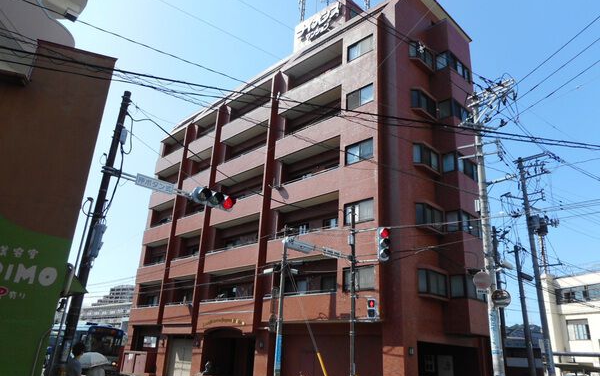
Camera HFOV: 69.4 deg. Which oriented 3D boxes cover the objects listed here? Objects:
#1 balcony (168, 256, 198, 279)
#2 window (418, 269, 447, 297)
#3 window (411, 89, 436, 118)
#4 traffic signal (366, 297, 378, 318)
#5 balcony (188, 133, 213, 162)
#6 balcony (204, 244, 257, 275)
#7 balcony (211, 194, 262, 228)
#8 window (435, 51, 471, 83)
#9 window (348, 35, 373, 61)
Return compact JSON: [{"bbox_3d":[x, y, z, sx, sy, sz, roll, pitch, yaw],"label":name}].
[{"bbox_3d":[-6.874,5.156,28.389,1.197,1.140,3.847,21,-26,-40],"label":"balcony"},{"bbox_3d":[5.502,3.957,17.813,0.410,1.090,1.740,-17,-28,42],"label":"window"},{"bbox_3d":[5.932,-3.991,20.808,0.410,1.090,1.712,-17,-28,42],"label":"window"},{"bbox_3d":[2.526,4.210,15.200,0.360,0.700,0.220,-14,-26,39],"label":"traffic signal"},{"bbox_3d":[-6.266,-2.831,30.311,3.839,1.124,1.100,-17,-28,42],"label":"balcony"},{"bbox_3d":[-3.420,4.133,25.012,1.197,1.140,5.515,21,-26,-40],"label":"balcony"},{"bbox_3d":[-3.267,1.429,25.988,1.197,1.140,5.515,21,-26,-40],"label":"balcony"},{"bbox_3d":[8.125,-6.210,22.962,2.223,0.969,0.769,21,-26,-40],"label":"window"},{"bbox_3d":[3.042,-6.983,21.795,1.554,0.953,0.130,-17,-29,42],"label":"window"}]

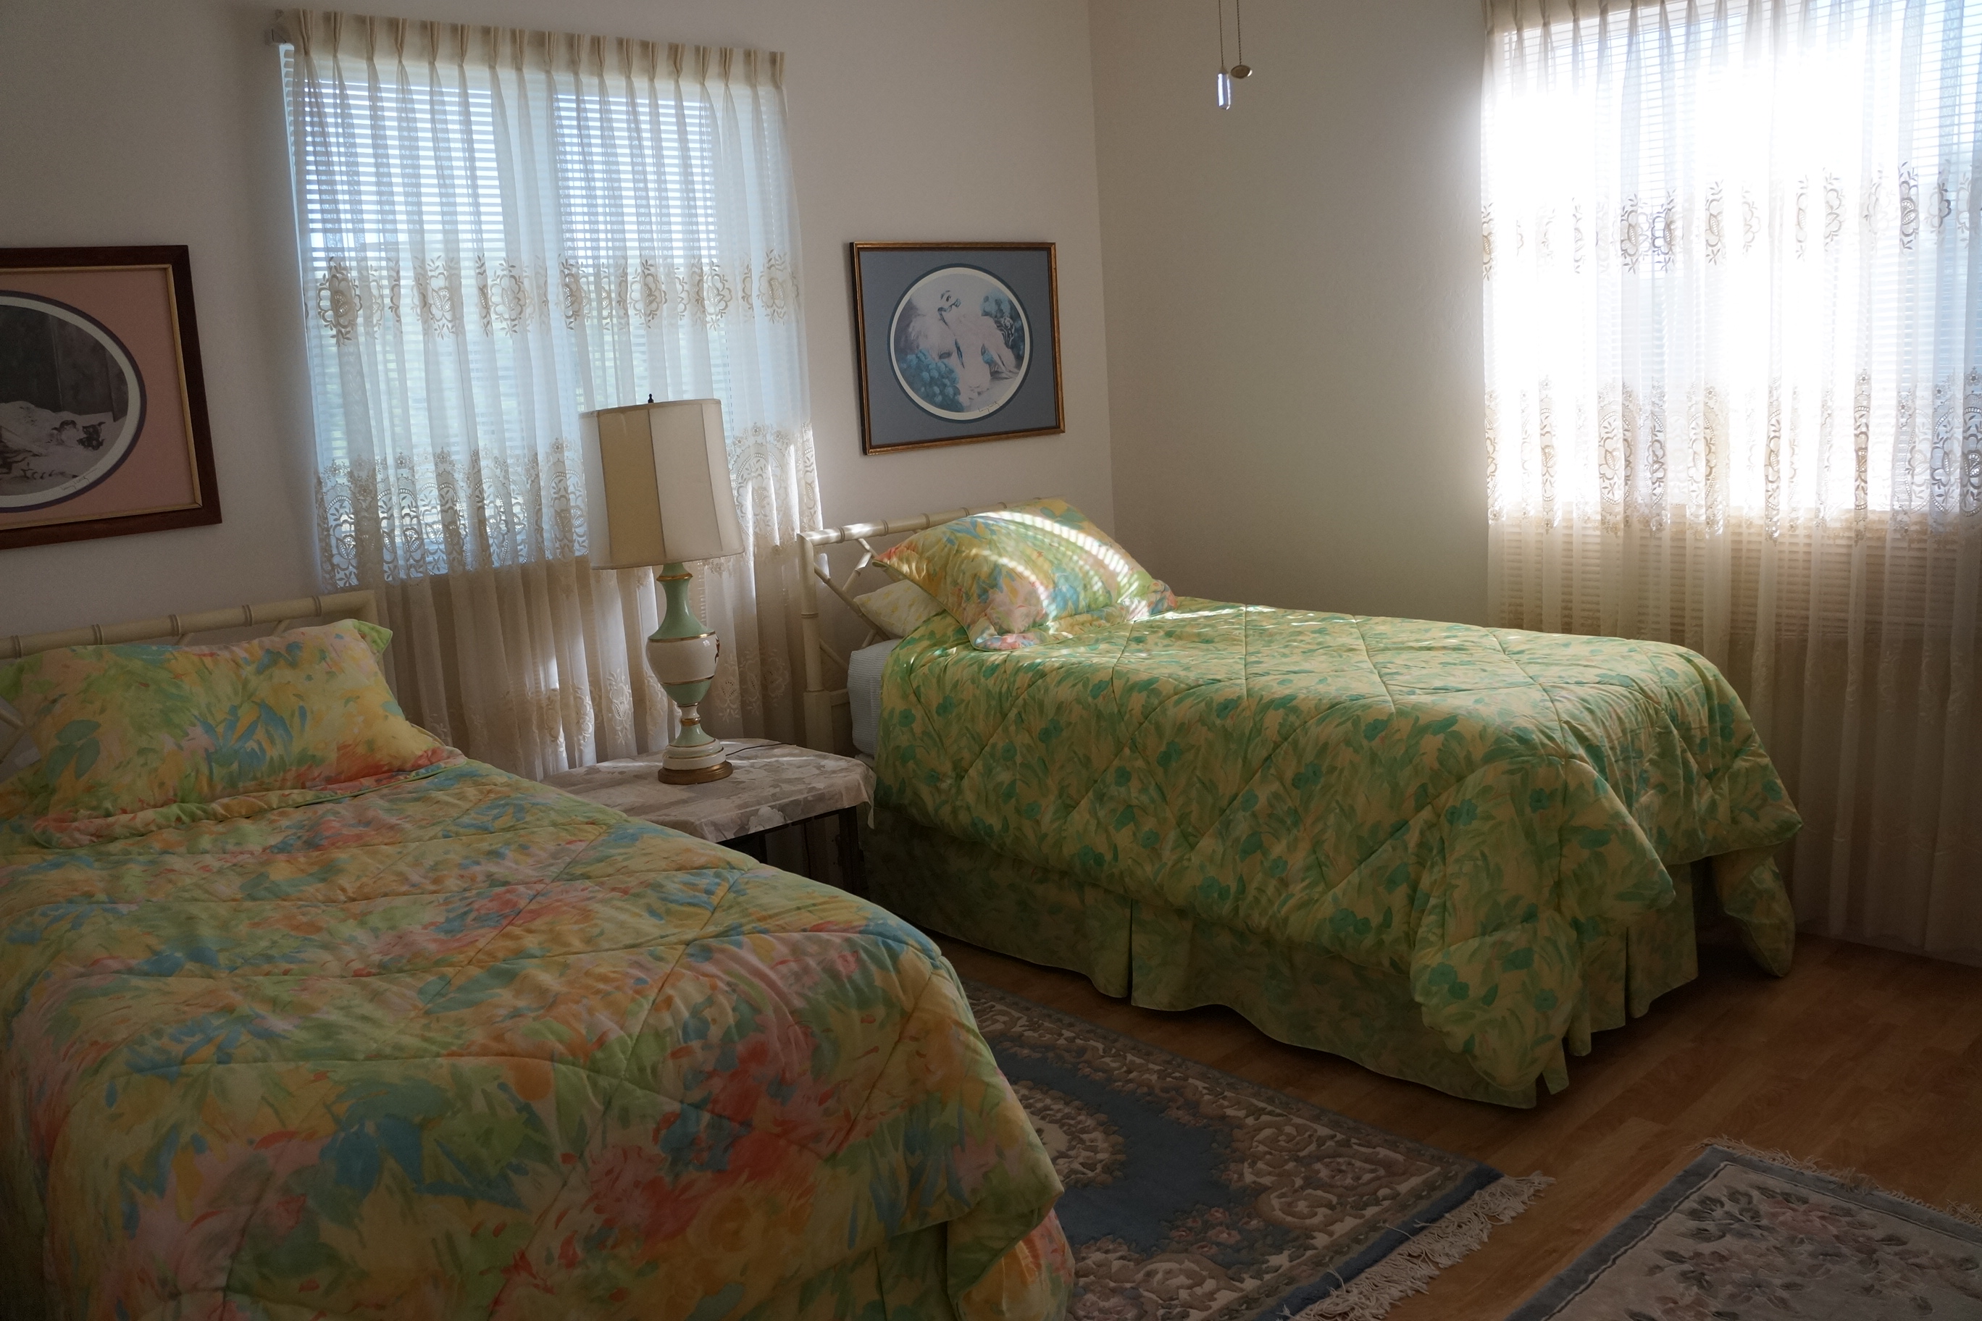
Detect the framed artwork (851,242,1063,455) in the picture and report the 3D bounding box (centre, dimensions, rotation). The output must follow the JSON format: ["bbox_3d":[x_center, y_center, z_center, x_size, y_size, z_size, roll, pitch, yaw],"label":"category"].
[{"bbox_3d":[-0.065,-0.911,4.311,0.745,0.565,0.030,-13,14,-38],"label":"framed artwork"}]

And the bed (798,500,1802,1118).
[{"bbox_3d":[0.601,0.152,3.612,1.060,0.960,2.140,-14,15,-41],"label":"bed"}]

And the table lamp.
[{"bbox_3d":[-0.676,-0.152,3.208,0.340,0.820,0.340,-13,14,-38],"label":"table lamp"}]

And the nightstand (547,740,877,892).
[{"bbox_3d":[-0.593,0.518,3.266,0.580,0.530,0.480,-13,14,-38],"label":"nightstand"}]

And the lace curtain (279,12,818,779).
[{"bbox_3d":[-0.929,-0.374,3.608,1.220,2.140,0.120,-13,14,-38],"label":"lace curtain"}]

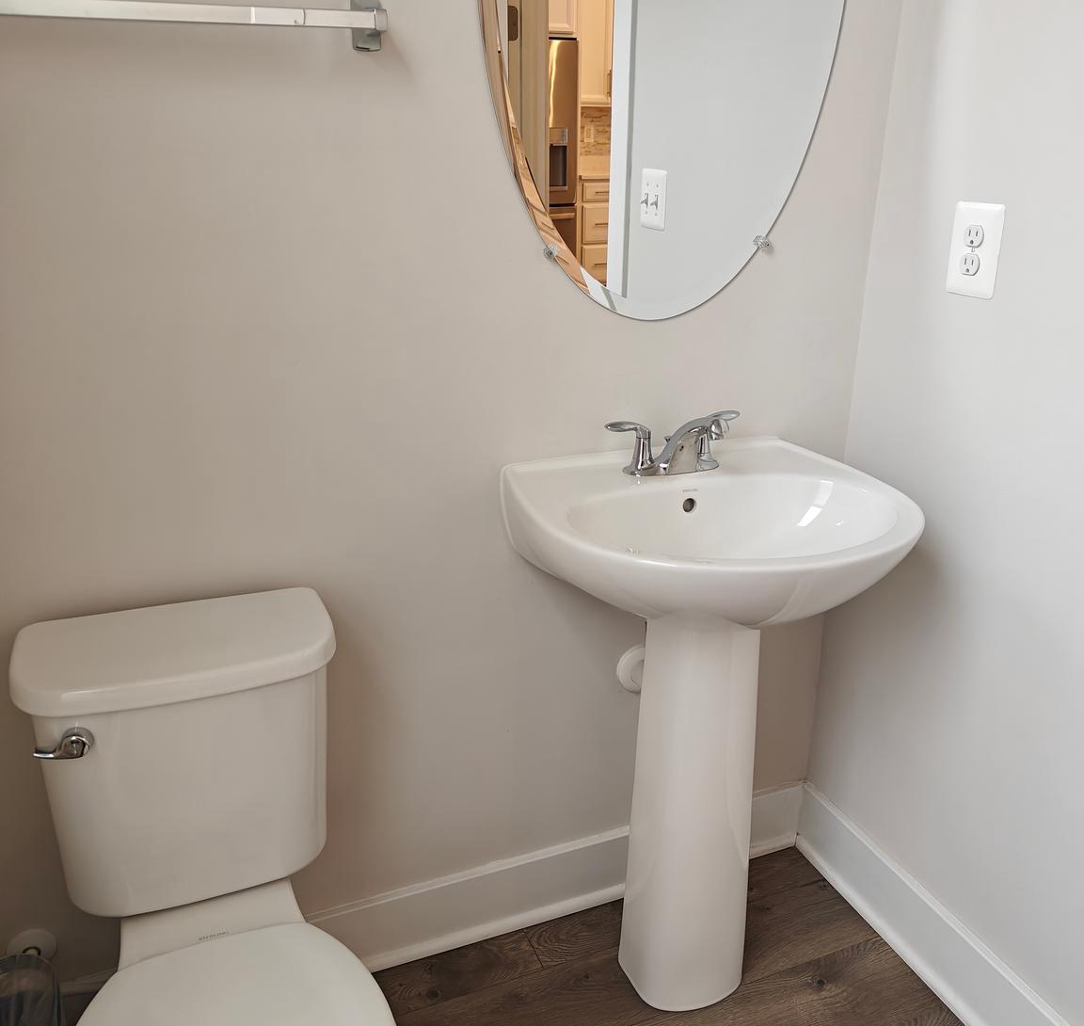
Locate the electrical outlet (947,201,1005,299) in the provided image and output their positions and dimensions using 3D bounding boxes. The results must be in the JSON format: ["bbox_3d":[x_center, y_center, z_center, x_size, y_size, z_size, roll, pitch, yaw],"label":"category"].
[{"bbox_3d":[0.606,-0.371,1.409,0.008,0.125,0.082,-8,23,-21],"label":"electrical outlet"}]

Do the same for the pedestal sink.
[{"bbox_3d":[0.252,0.382,1.536,0.535,0.865,0.458,-8,23,-21],"label":"pedestal sink"}]

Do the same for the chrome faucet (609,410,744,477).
[{"bbox_3d":[0.220,-0.098,1.455,0.230,0.108,0.170,-8,23,-21],"label":"chrome faucet"}]

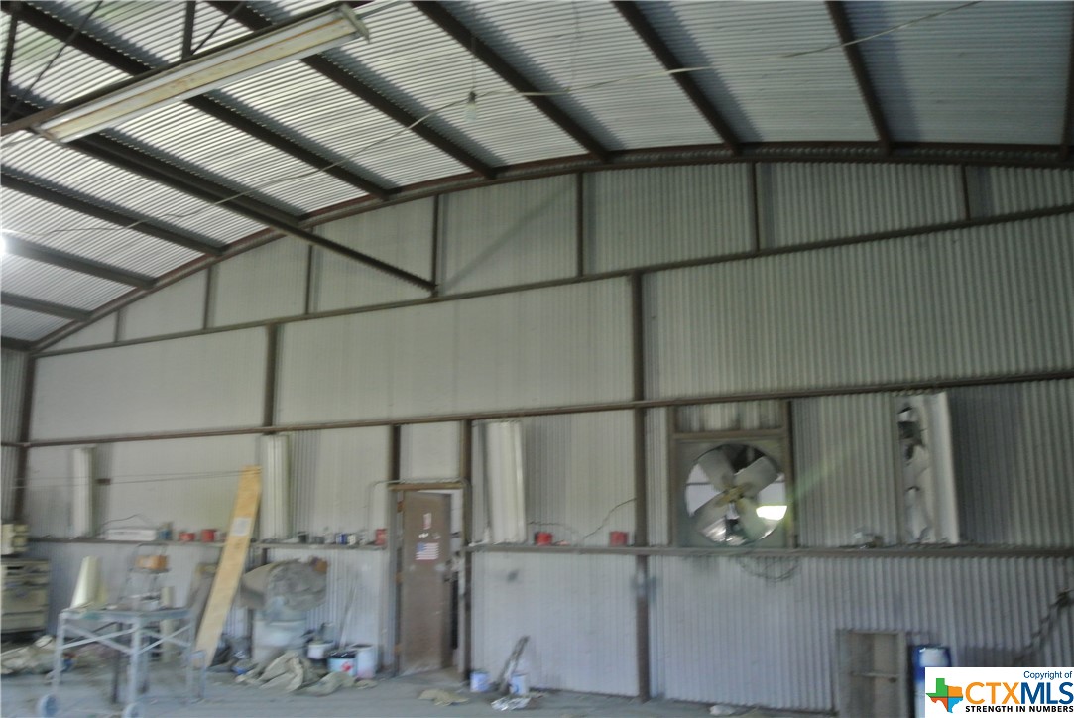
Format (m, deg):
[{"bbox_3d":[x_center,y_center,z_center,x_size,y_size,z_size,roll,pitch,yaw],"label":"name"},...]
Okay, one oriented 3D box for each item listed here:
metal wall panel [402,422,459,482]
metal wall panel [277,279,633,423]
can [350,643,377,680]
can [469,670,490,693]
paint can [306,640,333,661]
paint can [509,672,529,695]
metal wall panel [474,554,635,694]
[{"bbox_3d":[-1.208,1.048,10.044,0.819,0.634,0.050,-6,-11,28],"label":"metal wall panel"},{"bbox_3d":[-1.165,0.000,10.204,4.859,1.269,0.050,-6,-11,28],"label":"metal wall panel"},{"bbox_3d":[-1.879,3.289,9.756,0.290,0.360,0.290,0,-10,0],"label":"can"},{"bbox_3d":[-0.571,3.202,8.886,0.180,0.195,0.180,0,-10,0],"label":"can"},{"bbox_3d":[-2.436,3.264,10.045,0.280,0.220,0.280,0,-10,0],"label":"paint can"},{"bbox_3d":[-0.185,3.188,8.791,0.175,0.195,0.175,0,-10,0],"label":"paint can"},{"bbox_3d":[0.131,2.641,9.024,1.873,1.331,0.050,-6,-11,28],"label":"metal wall panel"}]

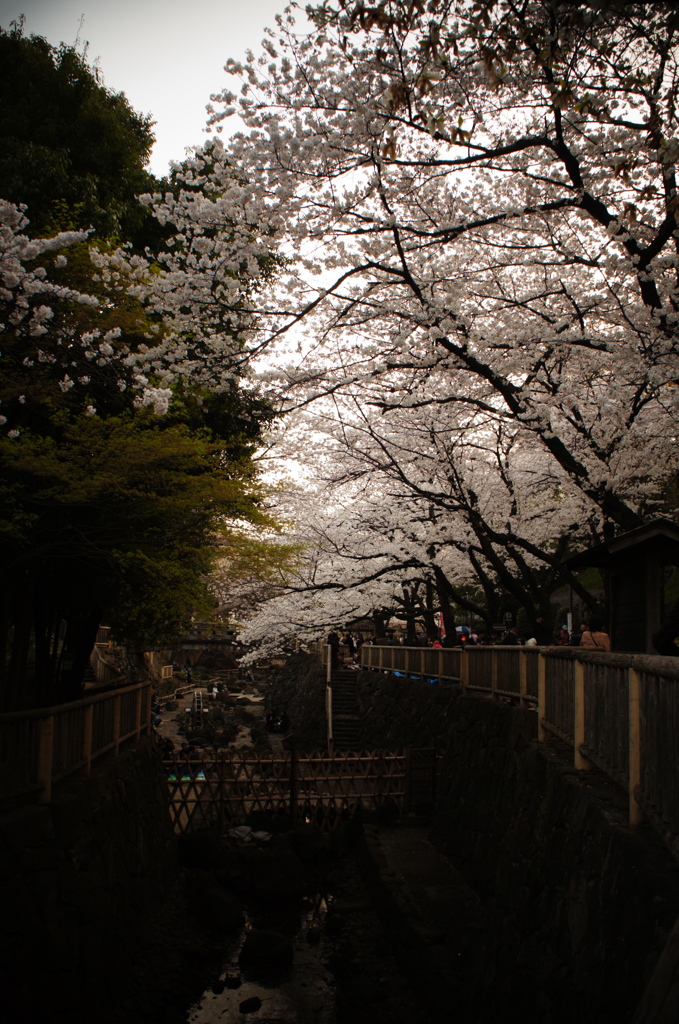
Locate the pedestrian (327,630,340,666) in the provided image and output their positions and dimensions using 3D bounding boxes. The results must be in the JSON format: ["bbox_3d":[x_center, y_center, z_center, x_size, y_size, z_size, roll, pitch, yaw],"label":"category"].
[{"bbox_3d":[-0.274,6.254,35.000,0.520,1.680,0.340,-2,-9,14],"label":"pedestrian"}]

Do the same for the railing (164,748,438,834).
[{"bbox_3d":[-0.932,6.829,18.800,6.750,1.950,0.250,1,-9,-6],"label":"railing"}]

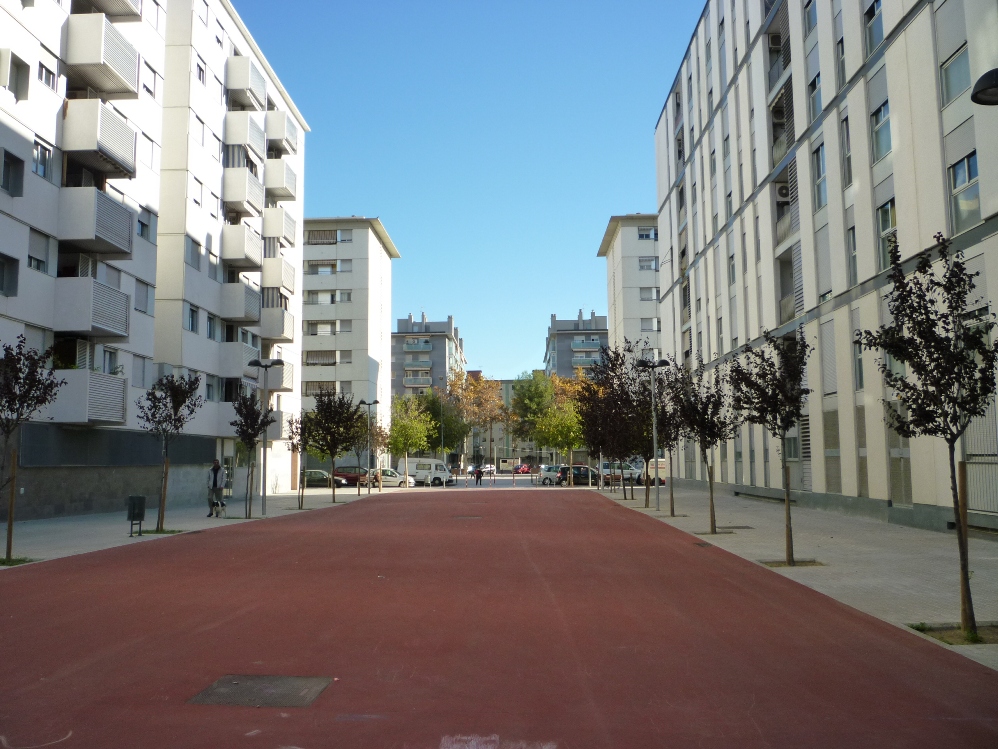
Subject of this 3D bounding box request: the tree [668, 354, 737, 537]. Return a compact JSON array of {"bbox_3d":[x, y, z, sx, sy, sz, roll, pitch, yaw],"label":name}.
[{"bbox_3d":[4.540,1.532,18.610,1.400,3.964,1.400,-1,-6,2],"label":"tree"}]

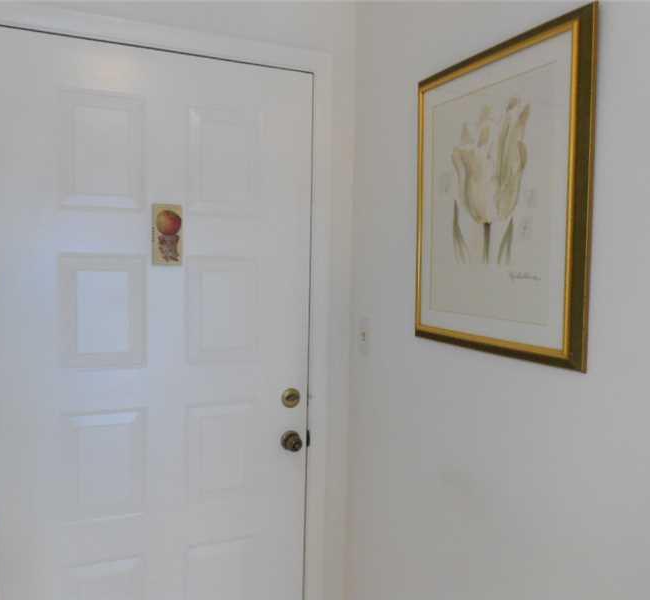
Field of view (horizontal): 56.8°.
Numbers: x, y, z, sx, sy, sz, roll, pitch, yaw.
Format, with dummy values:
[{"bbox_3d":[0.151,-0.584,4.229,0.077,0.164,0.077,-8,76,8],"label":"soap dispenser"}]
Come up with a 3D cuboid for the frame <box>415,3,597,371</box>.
[{"bbox_3d":[0.363,-0.217,1.351,0.028,0.676,0.553,-2,5,-24],"label":"frame"}]

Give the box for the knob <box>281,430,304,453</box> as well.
[{"bbox_3d":[-0.102,0.460,1.938,0.063,0.063,0.060,-1,5,-24],"label":"knob"}]

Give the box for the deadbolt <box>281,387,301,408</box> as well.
[{"bbox_3d":[-0.107,0.319,1.941,0.063,0.063,0.030,-1,5,-24],"label":"deadbolt"}]

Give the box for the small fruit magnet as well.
[{"bbox_3d":[-0.458,-0.188,1.754,0.087,0.174,0.007,-1,5,-24],"label":"small fruit magnet"}]

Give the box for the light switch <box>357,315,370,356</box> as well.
[{"bbox_3d":[0.121,0.120,1.938,0.012,0.118,0.073,-1,5,-24],"label":"light switch"}]

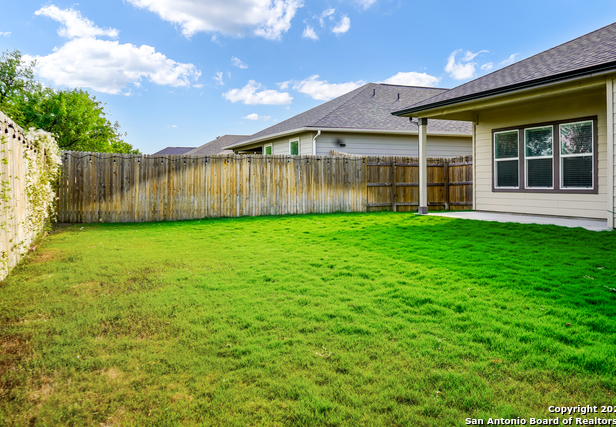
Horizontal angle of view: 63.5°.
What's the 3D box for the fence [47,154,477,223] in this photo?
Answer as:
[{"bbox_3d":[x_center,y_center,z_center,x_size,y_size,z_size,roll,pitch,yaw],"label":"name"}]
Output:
[{"bbox_3d":[-0.660,-0.850,15.070,12.500,1.880,0.180,-1,3,-22],"label":"fence"}]

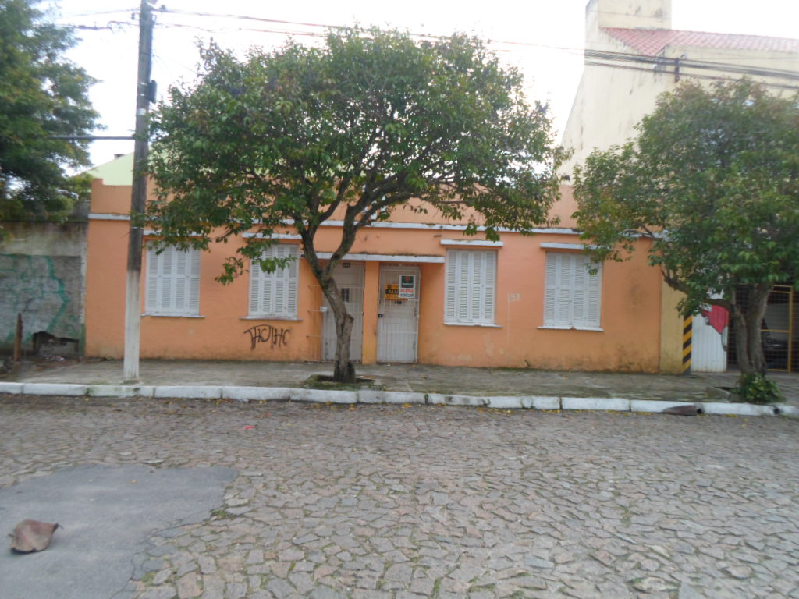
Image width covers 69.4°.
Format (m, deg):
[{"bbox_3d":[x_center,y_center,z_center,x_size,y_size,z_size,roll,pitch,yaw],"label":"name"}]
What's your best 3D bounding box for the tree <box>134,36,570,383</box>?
[{"bbox_3d":[-0.740,-1.500,9.550,6.700,5.800,6.000,2,0,0],"label":"tree"}]

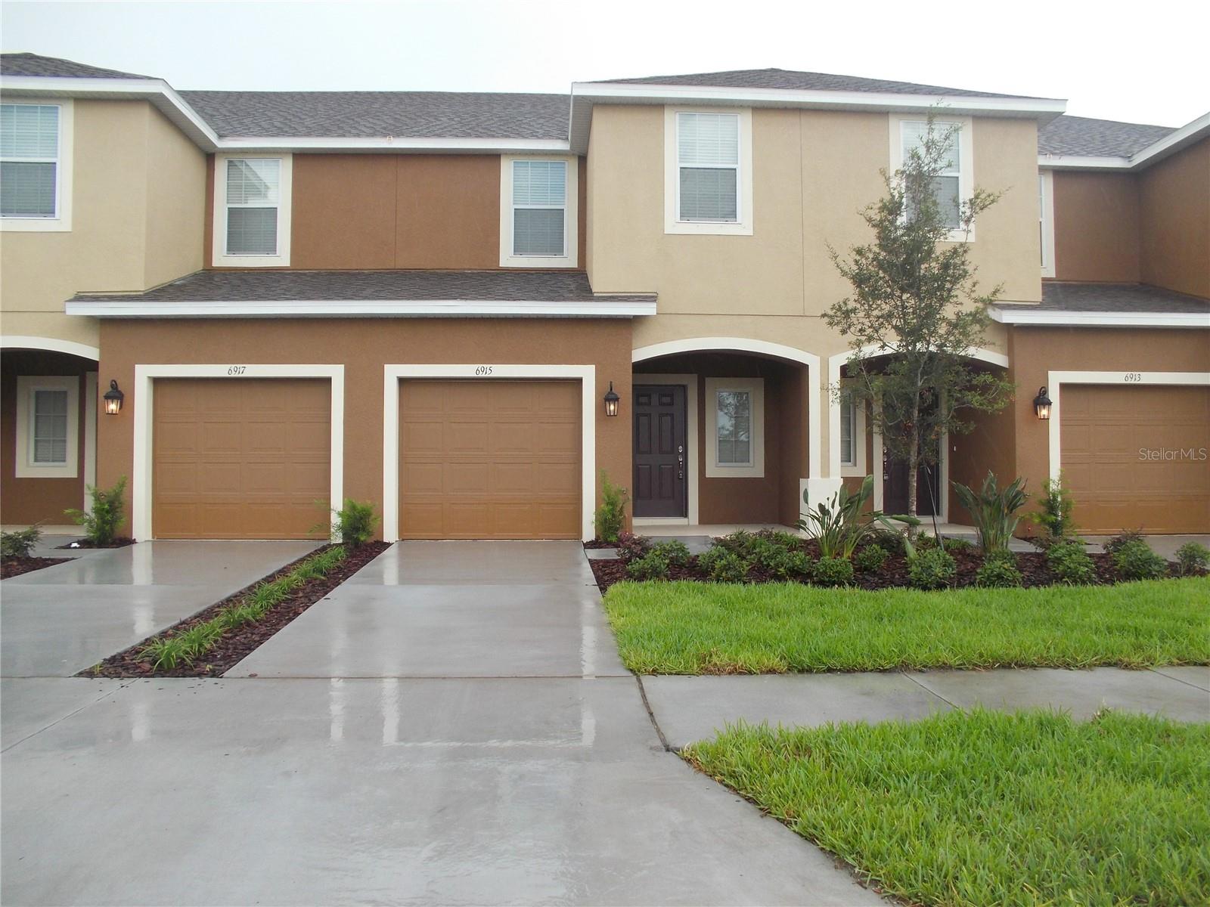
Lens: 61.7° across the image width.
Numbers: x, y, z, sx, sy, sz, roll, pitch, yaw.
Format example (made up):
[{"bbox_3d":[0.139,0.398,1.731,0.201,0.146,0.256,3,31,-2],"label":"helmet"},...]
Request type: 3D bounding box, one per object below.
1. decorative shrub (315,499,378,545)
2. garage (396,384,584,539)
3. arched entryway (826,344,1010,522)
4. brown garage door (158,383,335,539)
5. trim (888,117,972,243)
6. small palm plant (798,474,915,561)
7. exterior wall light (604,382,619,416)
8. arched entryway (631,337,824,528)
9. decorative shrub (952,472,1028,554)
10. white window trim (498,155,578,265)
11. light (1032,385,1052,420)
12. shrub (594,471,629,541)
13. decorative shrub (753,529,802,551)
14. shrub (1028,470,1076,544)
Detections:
[{"bbox_3d":[-3.253,0.858,12.778,0.740,0.570,0.620,0,-2,-3],"label":"decorative shrub"},{"bbox_3d":[-1.530,0.070,13.444,2.434,2.138,0.200,0,-1,-3],"label":"garage"},{"bbox_3d":[4.278,-0.203,14.185,2.554,2.579,0.800,0,-1,-3],"label":"arched entryway"},{"bbox_3d":[-4.740,0.074,13.272,2.380,2.120,0.100,0,-2,-3],"label":"brown garage door"},{"bbox_3d":[4.456,-3.760,13.831,1.170,1.720,0.100,0,-2,-3],"label":"trim"},{"bbox_3d":[2.920,0.723,11.670,1.358,0.935,1.000,0,-1,-3],"label":"small palm plant"},{"bbox_3d":[0.086,-0.704,13.237,0.210,0.450,0.240,0,-2,-3],"label":"exterior wall light"},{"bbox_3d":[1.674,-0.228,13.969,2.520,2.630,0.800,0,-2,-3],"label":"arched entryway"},{"bbox_3d":[4.587,0.701,12.044,0.929,0.965,0.850,0,-1,-3],"label":"decorative shrub"},{"bbox_3d":[-1.027,-3.766,15.740,1.216,1.773,0.120,0,-1,-3],"label":"white window trim"},{"bbox_3d":[5.887,-0.679,13.604,0.200,0.445,0.240,0,-1,-3],"label":"light"},{"bbox_3d":[0.073,0.688,13.058,0.440,0.910,0.440,0,-2,-3],"label":"shrub"},{"bbox_3d":[2.047,1.040,11.993,0.576,0.279,0.500,0,-1,-3],"label":"decorative shrub"},{"bbox_3d":[5.892,0.702,13.315,0.570,0.920,0.530,0,-2,-3],"label":"shrub"}]

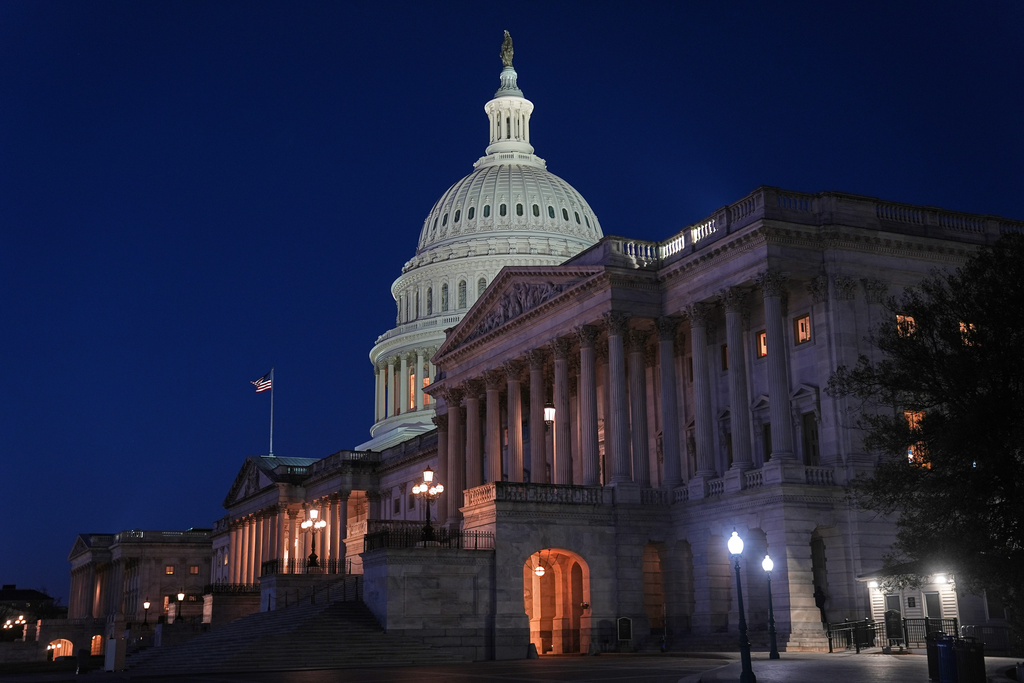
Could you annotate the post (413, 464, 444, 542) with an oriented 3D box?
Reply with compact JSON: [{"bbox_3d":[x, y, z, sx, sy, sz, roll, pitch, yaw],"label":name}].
[{"bbox_3d":[-4.114,7.921,64.087,1.550,3.670,1.550,6,-15,-25],"label":"post"}]

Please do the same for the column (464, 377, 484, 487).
[{"bbox_3d":[-2.489,7.115,84.830,1.220,9.157,1.220,-1,-14,0],"label":"column"}]

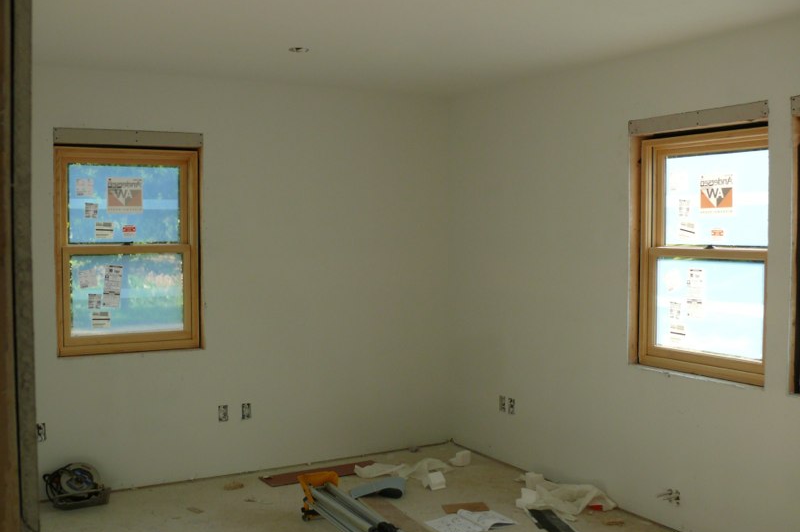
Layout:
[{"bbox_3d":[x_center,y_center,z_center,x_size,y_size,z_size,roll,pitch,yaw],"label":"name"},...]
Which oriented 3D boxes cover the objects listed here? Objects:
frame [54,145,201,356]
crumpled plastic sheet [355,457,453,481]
[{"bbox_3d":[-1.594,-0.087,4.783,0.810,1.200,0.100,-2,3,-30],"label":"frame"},{"bbox_3d":[0.020,1.274,5.120,0.630,0.066,0.310,0,3,0],"label":"crumpled plastic sheet"}]

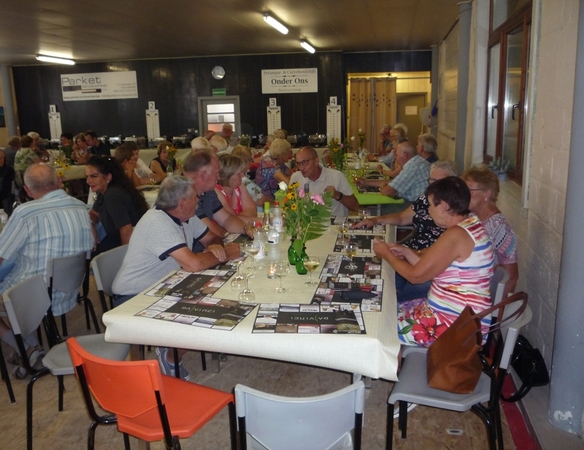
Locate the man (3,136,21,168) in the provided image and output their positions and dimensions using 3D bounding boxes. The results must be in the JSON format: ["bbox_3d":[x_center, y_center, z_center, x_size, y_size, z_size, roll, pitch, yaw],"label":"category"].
[{"bbox_3d":[-5.276,-1.007,9.775,0.700,1.270,0.520,-10,15,-36],"label":"man"}]

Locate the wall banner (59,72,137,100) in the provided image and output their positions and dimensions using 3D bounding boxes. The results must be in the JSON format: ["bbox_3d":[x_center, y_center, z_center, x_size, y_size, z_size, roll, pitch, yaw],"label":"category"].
[{"bbox_3d":[-4.671,-3.354,12.605,1.980,0.640,0.030,1,12,10],"label":"wall banner"}]

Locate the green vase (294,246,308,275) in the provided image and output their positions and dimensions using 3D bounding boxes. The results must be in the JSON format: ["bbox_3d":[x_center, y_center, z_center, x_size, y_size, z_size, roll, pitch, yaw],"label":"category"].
[{"bbox_3d":[0.052,0.180,2.619,0.068,0.135,0.068,1,12,12],"label":"green vase"}]

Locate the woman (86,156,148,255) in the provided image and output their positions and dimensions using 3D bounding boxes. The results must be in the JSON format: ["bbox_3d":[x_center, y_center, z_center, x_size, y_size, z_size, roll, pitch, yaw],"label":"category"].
[{"bbox_3d":[-1.399,0.141,3.919,0.740,1.280,0.500,-4,12,-14],"label":"woman"}]

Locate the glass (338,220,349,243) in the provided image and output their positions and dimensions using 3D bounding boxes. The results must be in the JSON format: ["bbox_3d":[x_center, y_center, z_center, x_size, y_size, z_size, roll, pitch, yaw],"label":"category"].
[{"bbox_3d":[0.315,0.049,3.173,0.077,0.135,0.077,1,13,11],"label":"glass"}]

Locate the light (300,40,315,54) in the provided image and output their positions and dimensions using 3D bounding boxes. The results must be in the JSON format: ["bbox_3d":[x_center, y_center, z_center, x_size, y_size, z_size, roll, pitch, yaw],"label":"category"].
[{"bbox_3d":[0.316,-3.460,10.097,0.140,0.110,1.550,1,13,11],"label":"light"}]

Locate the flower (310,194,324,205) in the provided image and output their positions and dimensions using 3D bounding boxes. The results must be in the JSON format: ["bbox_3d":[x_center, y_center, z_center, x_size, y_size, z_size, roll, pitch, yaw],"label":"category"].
[{"bbox_3d":[0.128,-0.128,2.596,0.075,0.055,0.070,1,12,10],"label":"flower"}]

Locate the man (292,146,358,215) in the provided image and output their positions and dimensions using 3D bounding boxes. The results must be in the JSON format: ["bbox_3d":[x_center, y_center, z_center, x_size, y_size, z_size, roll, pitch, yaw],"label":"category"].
[{"bbox_3d":[0.294,-0.041,4.539,0.600,1.270,0.720,1,12,13],"label":"man"}]

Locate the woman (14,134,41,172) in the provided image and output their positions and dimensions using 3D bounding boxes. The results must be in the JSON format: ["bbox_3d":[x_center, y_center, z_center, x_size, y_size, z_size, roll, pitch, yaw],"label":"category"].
[{"bbox_3d":[-4.952,-1.020,9.992,0.500,1.320,0.680,8,15,40],"label":"woman"}]

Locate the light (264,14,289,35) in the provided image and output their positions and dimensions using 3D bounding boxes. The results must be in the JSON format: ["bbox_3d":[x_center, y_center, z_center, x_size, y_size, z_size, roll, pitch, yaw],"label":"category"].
[{"bbox_3d":[-0.250,-3.226,8.374,0.140,0.110,1.360,1,12,12],"label":"light"}]

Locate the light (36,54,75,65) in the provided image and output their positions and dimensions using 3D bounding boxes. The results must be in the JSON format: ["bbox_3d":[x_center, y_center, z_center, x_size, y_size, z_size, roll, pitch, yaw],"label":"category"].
[{"bbox_3d":[-5.104,-3.586,11.361,0.110,0.100,1.240,1,12,10],"label":"light"}]

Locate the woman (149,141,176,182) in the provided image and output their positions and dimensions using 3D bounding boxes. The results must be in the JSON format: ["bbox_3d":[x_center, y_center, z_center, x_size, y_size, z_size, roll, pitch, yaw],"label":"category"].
[{"bbox_3d":[-1.712,-0.491,7.115,0.500,1.280,0.700,4,12,25],"label":"woman"}]

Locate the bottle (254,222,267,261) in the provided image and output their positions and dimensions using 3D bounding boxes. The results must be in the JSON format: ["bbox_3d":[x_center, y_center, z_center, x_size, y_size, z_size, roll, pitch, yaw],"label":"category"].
[{"bbox_3d":[-0.178,0.093,2.831,0.067,0.212,0.067,1,13,11],"label":"bottle"}]

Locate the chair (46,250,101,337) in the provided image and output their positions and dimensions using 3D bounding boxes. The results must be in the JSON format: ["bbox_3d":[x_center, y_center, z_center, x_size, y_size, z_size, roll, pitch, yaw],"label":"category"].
[{"bbox_3d":[-1.633,0.494,3.433,0.530,0.790,0.460,1,12,10],"label":"chair"}]

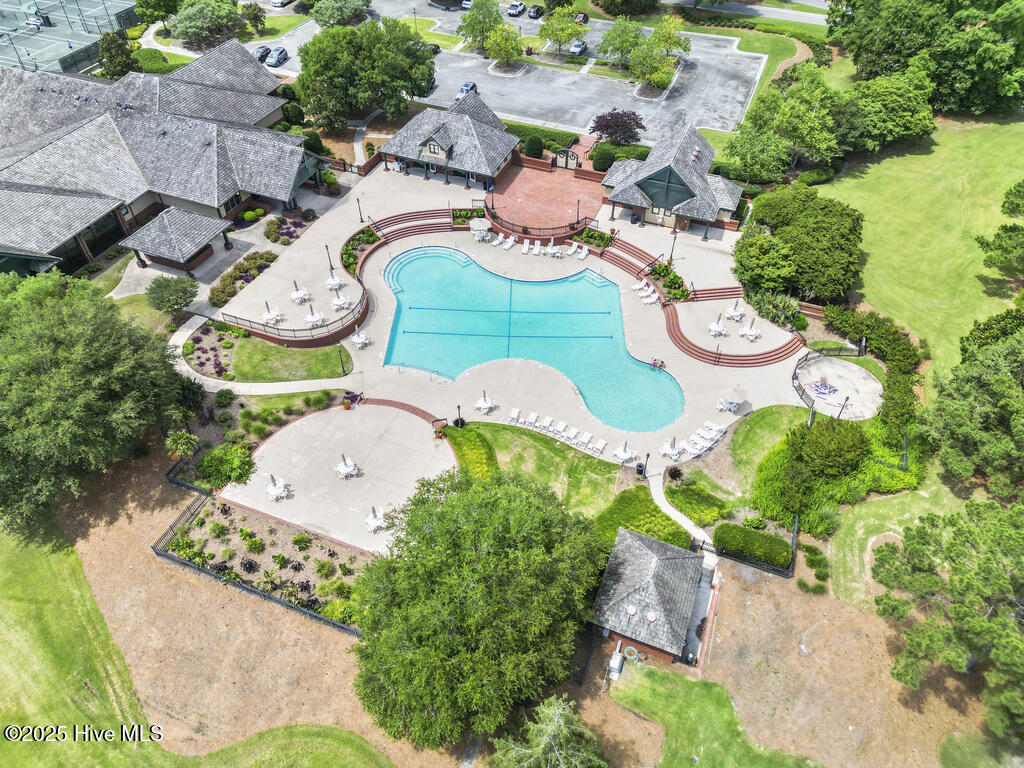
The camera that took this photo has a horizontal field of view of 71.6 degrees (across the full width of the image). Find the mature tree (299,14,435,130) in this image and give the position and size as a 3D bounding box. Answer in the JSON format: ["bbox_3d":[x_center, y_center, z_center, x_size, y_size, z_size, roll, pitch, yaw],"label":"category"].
[{"bbox_3d":[-19.500,-42.127,95.652,18.190,12.270,18.190,0,45,0],"label":"mature tree"}]

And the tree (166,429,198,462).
[{"bbox_3d":[-26.612,4.964,57.384,2.510,2.720,2.510,0,45,0],"label":"tree"}]

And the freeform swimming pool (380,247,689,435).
[{"bbox_3d":[0.929,-5.265,70.452,32.210,1.300,23.070,8,46,7],"label":"freeform swimming pool"}]

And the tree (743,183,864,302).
[{"bbox_3d":[29.049,-14.530,71.390,11.000,7.600,14.500,0,45,0],"label":"tree"}]

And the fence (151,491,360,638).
[{"bbox_3d":[-16.690,12.390,50.400,17.000,1.200,5.500,16,47,15],"label":"fence"}]

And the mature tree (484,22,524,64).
[{"bbox_3d":[-1.169,-52.782,110.593,6.210,6.210,6.210,0,45,0],"label":"mature tree"}]

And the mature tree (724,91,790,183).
[{"bbox_3d":[28.203,-27.931,82.009,6.700,10.300,8.000,0,45,0],"label":"mature tree"}]

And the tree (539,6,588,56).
[{"bbox_3d":[7.840,-54.570,110.010,7.300,6.800,7.300,0,45,0],"label":"tree"}]

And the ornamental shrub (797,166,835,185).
[{"bbox_3d":[36.912,-25.196,85.953,5.000,1.400,2.400,-17,48,-16],"label":"ornamental shrub"}]

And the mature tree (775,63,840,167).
[{"bbox_3d":[35.479,-32.269,86.201,6.940,12.890,6.940,0,45,0],"label":"mature tree"}]

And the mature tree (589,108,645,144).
[{"bbox_3d":[13.440,-32.300,89.850,6.800,4.200,6.800,0,45,0],"label":"mature tree"}]

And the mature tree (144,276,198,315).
[{"bbox_3d":[-32.530,-8.528,67.859,4.800,3.700,4.800,0,45,0],"label":"mature tree"}]

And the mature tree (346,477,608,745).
[{"bbox_3d":[-1.895,12.970,42.341,14.700,13.500,15.600,0,45,0],"label":"mature tree"}]

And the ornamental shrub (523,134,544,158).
[{"bbox_3d":[2.697,-29.404,87.973,2.500,2.600,2.500,0,45,0],"label":"ornamental shrub"}]

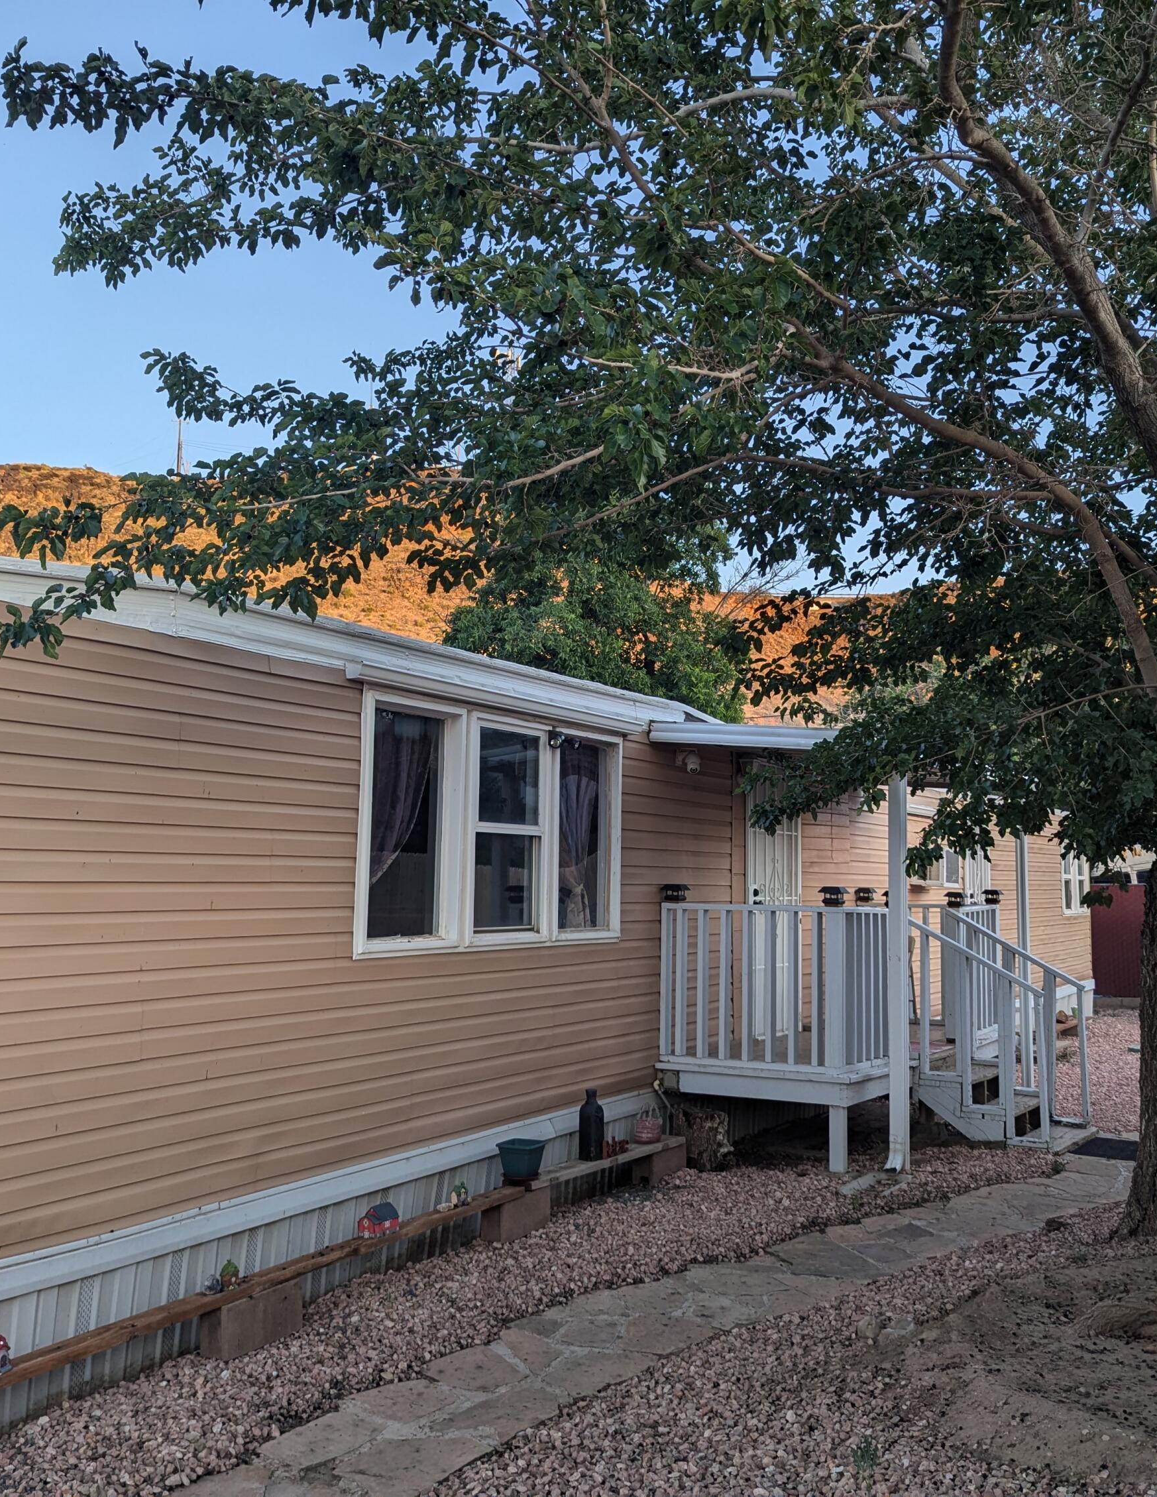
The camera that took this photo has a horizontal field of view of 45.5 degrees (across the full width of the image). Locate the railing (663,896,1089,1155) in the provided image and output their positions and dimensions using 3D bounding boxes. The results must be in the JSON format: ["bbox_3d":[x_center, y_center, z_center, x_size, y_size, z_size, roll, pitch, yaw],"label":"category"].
[{"bbox_3d":[2.014,1.693,8.662,1.931,1.426,3.029,-2,-6,32],"label":"railing"}]

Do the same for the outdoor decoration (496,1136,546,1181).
[{"bbox_3d":[-0.259,1.905,6.387,0.176,0.145,0.168,-2,-6,32],"label":"outdoor decoration"}]

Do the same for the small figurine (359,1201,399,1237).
[{"bbox_3d":[-0.799,1.886,5.534,0.082,0.116,0.146,-2,-6,32],"label":"small figurine"}]

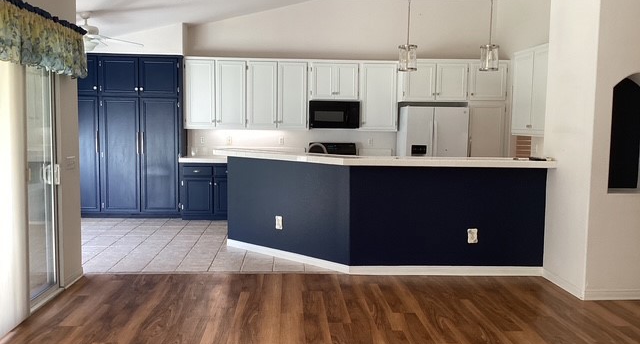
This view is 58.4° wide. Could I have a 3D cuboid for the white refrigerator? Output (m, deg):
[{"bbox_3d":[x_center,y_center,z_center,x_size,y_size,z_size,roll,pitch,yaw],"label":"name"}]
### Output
[{"bbox_3d":[1.663,-0.120,8.614,0.903,1.691,0.770,0,5,-3],"label":"white refrigerator"}]

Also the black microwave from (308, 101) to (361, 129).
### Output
[{"bbox_3d":[0.208,-0.862,8.683,0.747,0.412,0.400,0,5,-3],"label":"black microwave"}]

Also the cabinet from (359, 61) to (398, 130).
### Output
[{"bbox_3d":[0.869,-1.145,8.731,0.566,1.053,0.330,0,5,-3],"label":"cabinet"}]

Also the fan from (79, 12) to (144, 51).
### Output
[{"bbox_3d":[-2.664,-1.591,6.547,1.300,0.445,1.300,0,5,-3],"label":"fan"}]

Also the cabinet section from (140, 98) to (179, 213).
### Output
[{"bbox_3d":[-2.373,-0.253,8.671,0.540,1.690,0.500,0,5,-3],"label":"cabinet section"}]

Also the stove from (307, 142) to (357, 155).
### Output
[{"bbox_3d":[0.203,0.139,8.620,0.760,1.135,0.680,0,5,-3],"label":"stove"}]

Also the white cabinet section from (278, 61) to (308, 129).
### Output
[{"bbox_3d":[-0.410,-1.163,8.763,0.464,1.033,0.320,0,5,-3],"label":"white cabinet section"}]

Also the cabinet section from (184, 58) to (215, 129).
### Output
[{"bbox_3d":[-1.792,-1.174,8.685,0.457,1.033,0.320,0,5,-3],"label":"cabinet section"}]

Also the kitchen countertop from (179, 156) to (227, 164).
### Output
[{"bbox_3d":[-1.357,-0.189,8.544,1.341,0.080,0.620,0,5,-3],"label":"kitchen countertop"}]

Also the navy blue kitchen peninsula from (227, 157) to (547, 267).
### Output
[{"bbox_3d":[0.535,0.396,6.097,3.150,1.030,1.440,0,5,-3],"label":"navy blue kitchen peninsula"}]

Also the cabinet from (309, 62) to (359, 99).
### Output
[{"bbox_3d":[0.203,-1.377,8.673,0.765,0.585,0.330,0,5,-3],"label":"cabinet"}]

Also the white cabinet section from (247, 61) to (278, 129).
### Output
[{"bbox_3d":[-0.871,-1.167,8.737,0.460,1.033,0.320,0,5,-3],"label":"white cabinet section"}]

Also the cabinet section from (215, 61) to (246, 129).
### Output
[{"bbox_3d":[-1.333,-1.170,8.711,0.464,1.033,0.320,0,5,-3],"label":"cabinet section"}]

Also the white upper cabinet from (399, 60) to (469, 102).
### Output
[{"bbox_3d":[1.644,-1.343,8.571,0.969,0.615,0.700,0,5,-3],"label":"white upper cabinet"}]

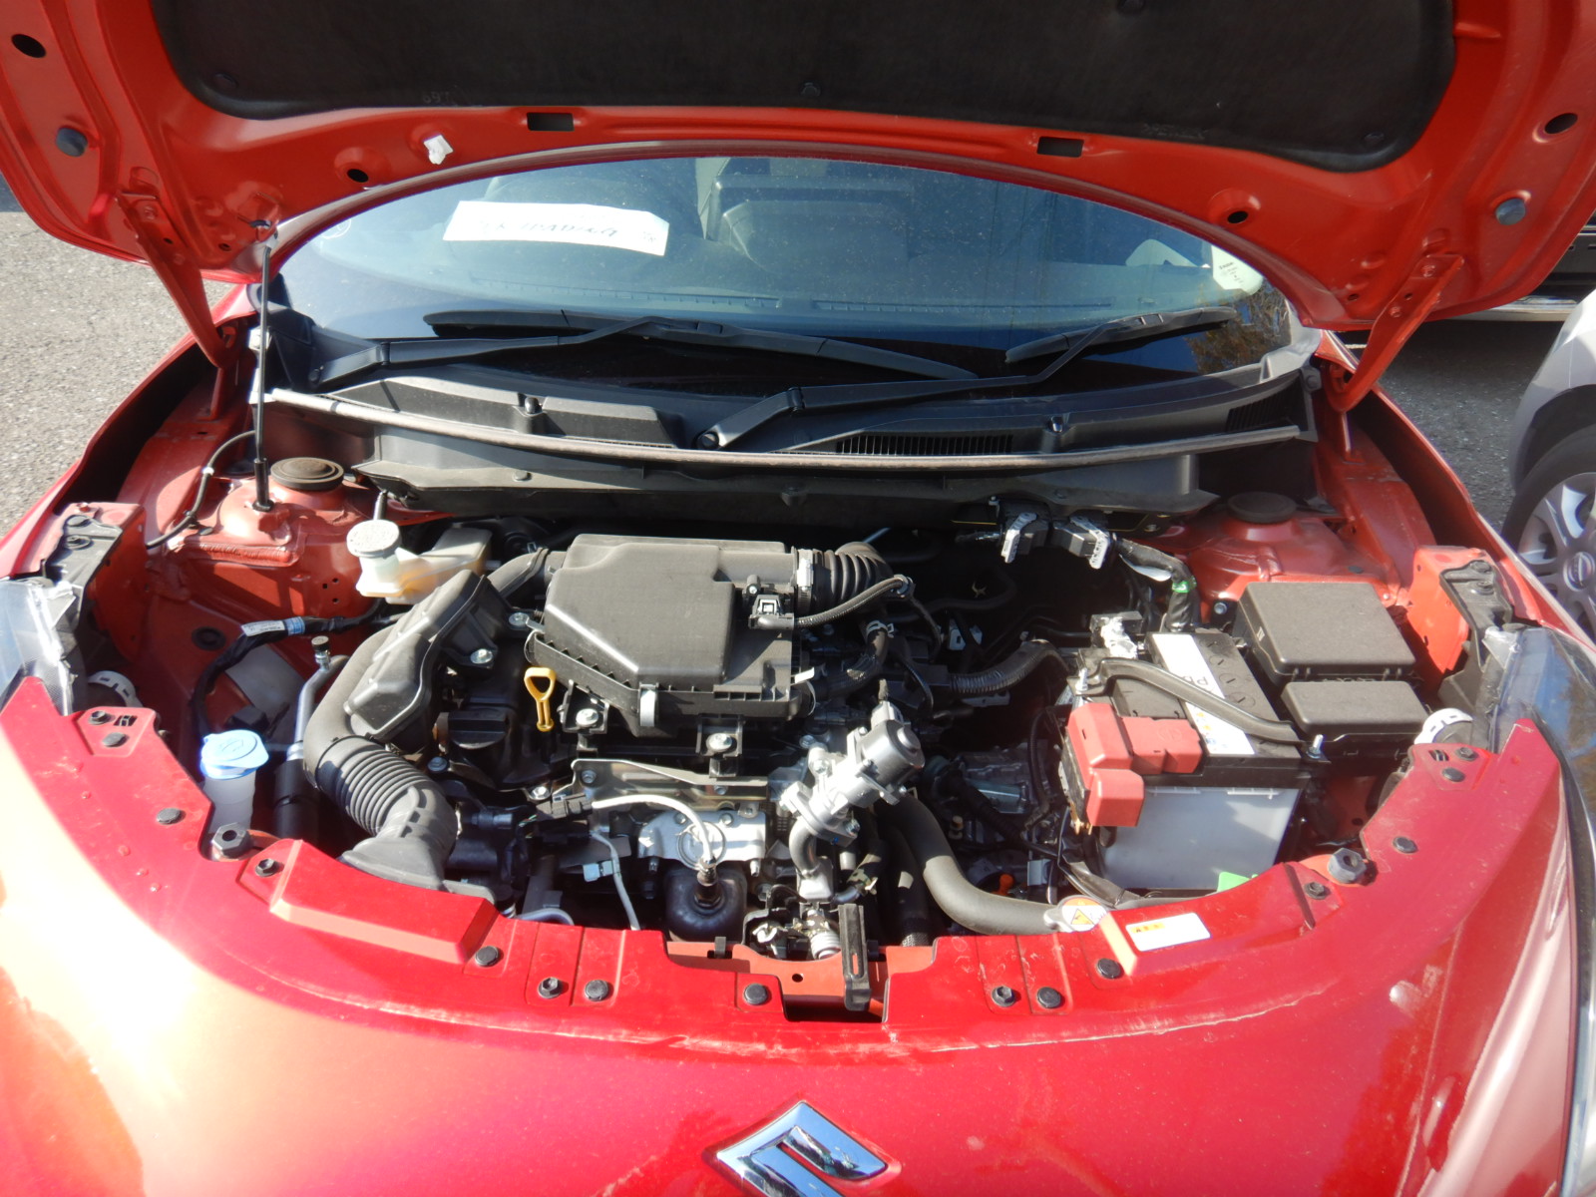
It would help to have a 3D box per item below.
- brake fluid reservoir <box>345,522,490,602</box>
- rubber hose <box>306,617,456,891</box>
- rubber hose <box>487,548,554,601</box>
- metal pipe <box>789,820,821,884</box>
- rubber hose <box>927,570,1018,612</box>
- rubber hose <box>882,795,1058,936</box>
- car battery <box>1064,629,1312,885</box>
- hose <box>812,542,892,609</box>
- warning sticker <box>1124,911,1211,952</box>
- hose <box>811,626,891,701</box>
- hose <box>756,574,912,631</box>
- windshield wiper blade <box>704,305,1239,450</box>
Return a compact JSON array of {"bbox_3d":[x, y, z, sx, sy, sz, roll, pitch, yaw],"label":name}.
[{"bbox_3d":[-0.415,-0.053,1.230,0.138,0.090,0.120,2,34,-2],"label":"brake fluid reservoir"},{"bbox_3d":[-0.393,0.163,1.063,0.190,0.125,0.290,2,33,-2],"label":"rubber hose"},{"bbox_3d":[-0.293,-0.026,1.165,0.038,0.040,0.085,26,40,30],"label":"rubber hose"},{"bbox_3d":[0.006,0.235,1.030,0.031,0.052,0.042,2,33,-2],"label":"metal pipe"},{"bbox_3d":[0.201,-0.008,1.280,0.105,0.035,0.060,2,34,-2],"label":"rubber hose"},{"bbox_3d":[0.163,0.250,1.045,0.168,0.088,0.125,2,33,-2],"label":"rubber hose"},{"bbox_3d":[0.402,0.170,1.199,0.180,0.195,0.212,2,33,-2],"label":"car battery"},{"bbox_3d":[0.058,-0.023,1.175,0.087,0.072,0.090,2,33,-2],"label":"hose"},{"bbox_3d":[0.283,0.255,0.846,0.058,0.002,0.027,-5,35,-12],"label":"warning sticker"},{"bbox_3d":[0.053,0.066,1.100,0.075,0.050,0.065,2,34,-2],"label":"hose"},{"bbox_3d":[0.035,0.006,1.130,0.160,0.038,0.052,2,33,-2],"label":"hose"},{"bbox_3d":[0.240,-0.283,1.378,0.749,0.051,0.065,-16,66,-14],"label":"windshield wiper blade"}]

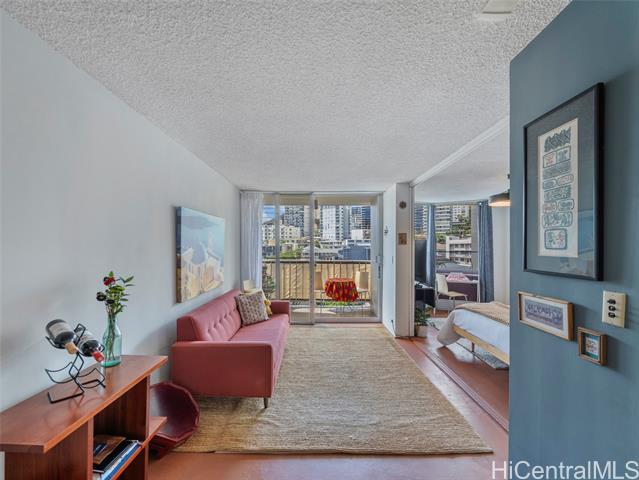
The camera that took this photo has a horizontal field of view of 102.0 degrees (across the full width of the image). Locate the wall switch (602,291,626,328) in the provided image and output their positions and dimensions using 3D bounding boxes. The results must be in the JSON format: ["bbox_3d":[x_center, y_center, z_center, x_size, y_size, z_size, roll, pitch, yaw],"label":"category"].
[{"bbox_3d":[1.017,0.239,0.896,0.015,0.116,0.071,0,-1,0],"label":"wall switch"}]

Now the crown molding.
[{"bbox_3d":[1.470,-0.884,2.930,0.090,0.065,2.280,0,-1,0],"label":"crown molding"}]

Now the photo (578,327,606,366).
[{"bbox_3d":[1.013,0.394,0.961,0.024,0.112,0.085,0,-1,0],"label":"photo"}]

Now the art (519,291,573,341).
[{"bbox_3d":[1.039,0.340,1.200,0.021,0.155,0.274,0,-1,0],"label":"art"}]

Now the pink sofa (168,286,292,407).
[{"bbox_3d":[-0.865,1.110,3.120,0.860,0.810,1.750,0,-1,-2],"label":"pink sofa"}]

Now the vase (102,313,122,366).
[{"bbox_3d":[-1.220,0.575,1.520,0.092,0.300,0.092,0,-1,0],"label":"vase"}]

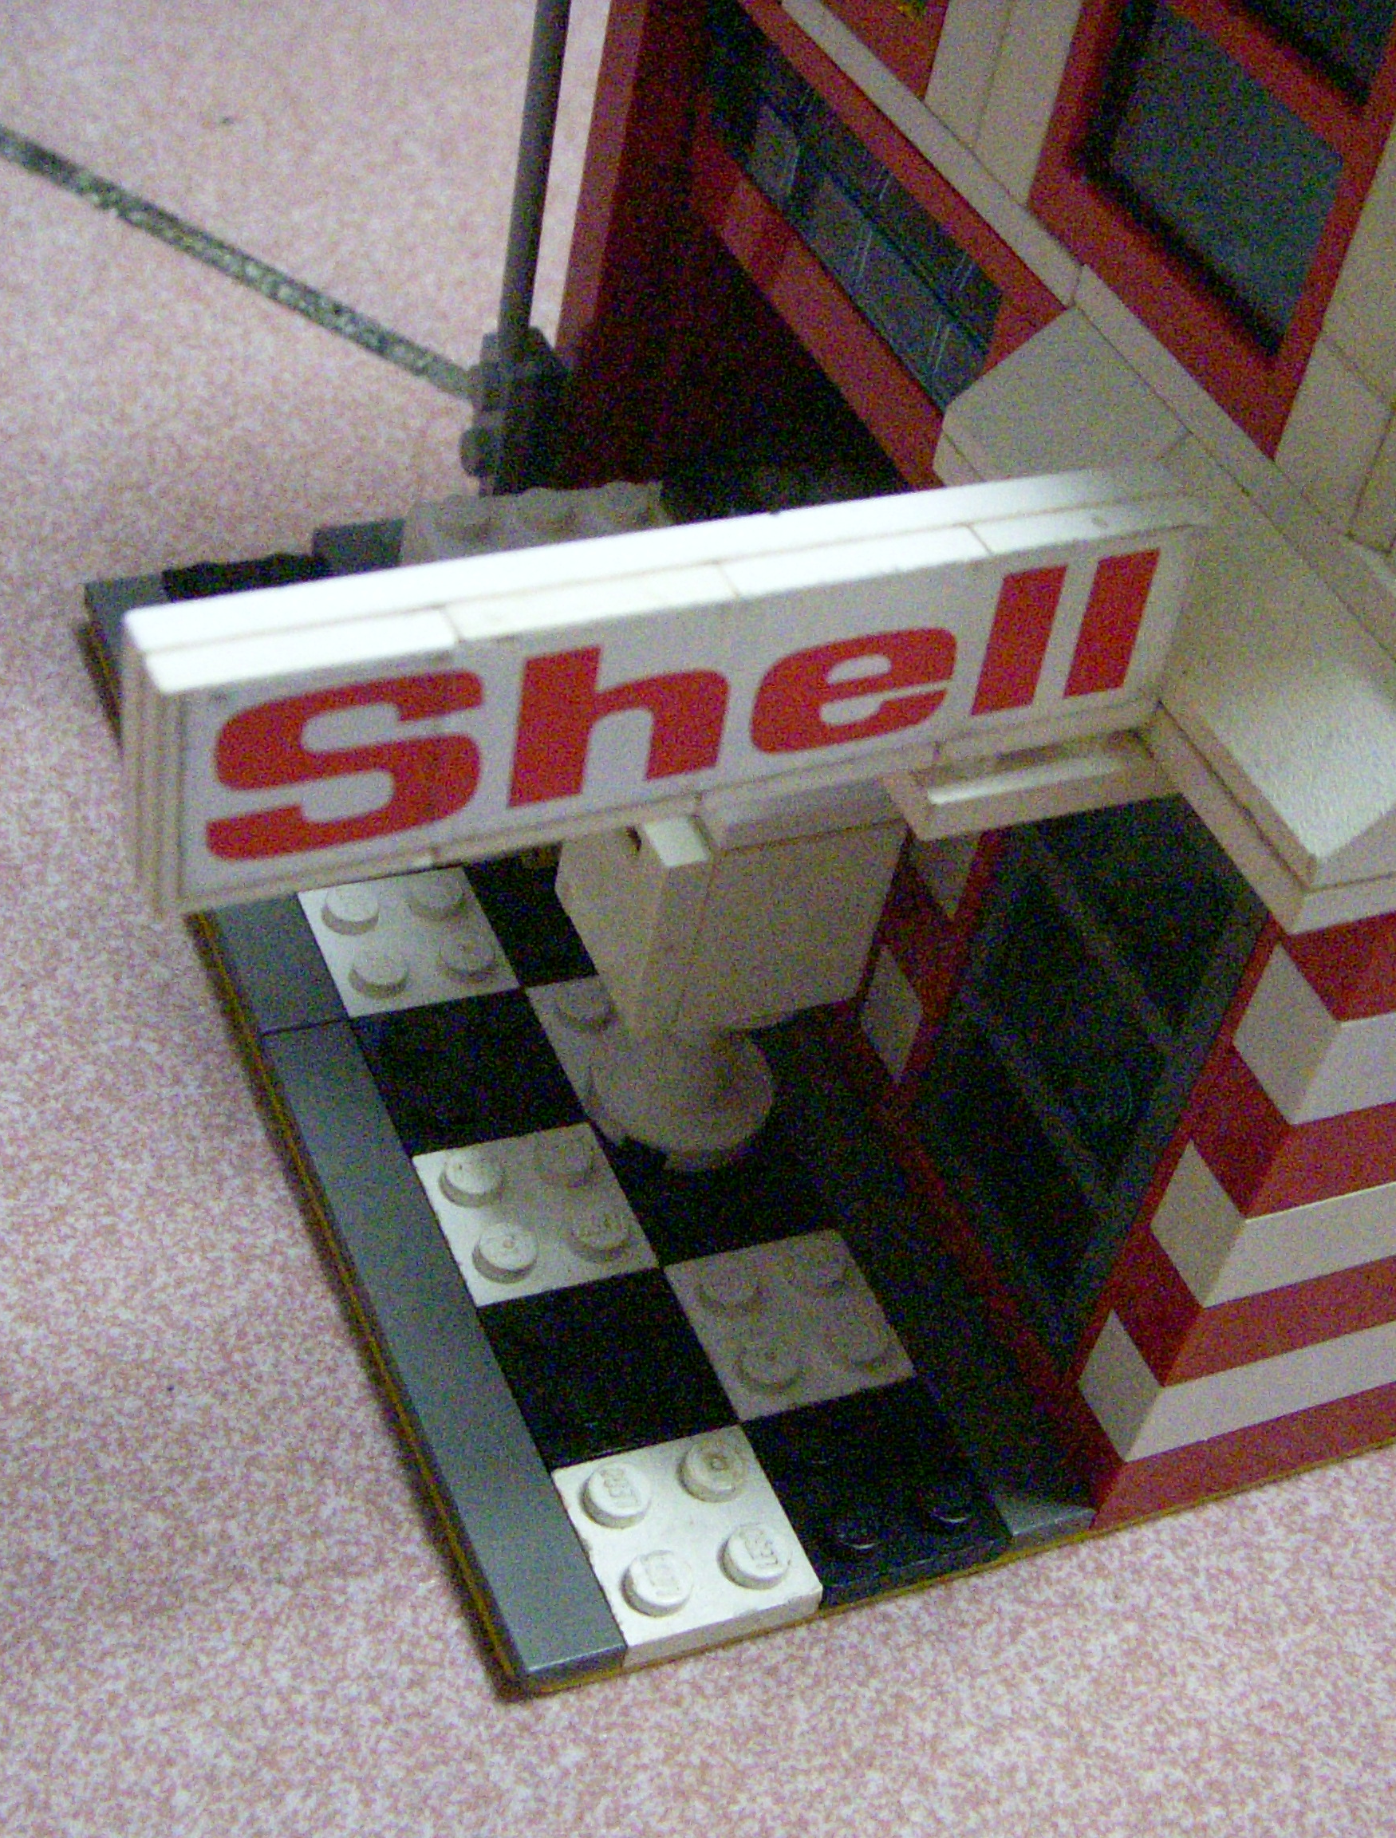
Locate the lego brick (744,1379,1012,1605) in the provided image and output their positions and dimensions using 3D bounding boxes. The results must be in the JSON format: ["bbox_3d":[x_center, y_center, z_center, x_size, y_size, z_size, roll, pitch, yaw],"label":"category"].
[{"bbox_3d":[0.014,0.043,0.205,0.016,0.005,0.016,-9,47,-24],"label":"lego brick"}]

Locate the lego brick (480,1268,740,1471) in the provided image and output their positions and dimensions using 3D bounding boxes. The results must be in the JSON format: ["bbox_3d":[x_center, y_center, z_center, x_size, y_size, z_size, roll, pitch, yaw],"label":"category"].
[{"bbox_3d":[-0.007,0.035,0.209,0.016,0.005,0.016,-9,47,-24],"label":"lego brick"}]

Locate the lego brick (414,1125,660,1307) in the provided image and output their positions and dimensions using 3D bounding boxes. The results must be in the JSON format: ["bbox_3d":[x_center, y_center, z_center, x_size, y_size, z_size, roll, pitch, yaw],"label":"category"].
[{"bbox_3d":[-0.013,0.024,0.219,0.016,0.005,0.016,-9,47,-24],"label":"lego brick"}]

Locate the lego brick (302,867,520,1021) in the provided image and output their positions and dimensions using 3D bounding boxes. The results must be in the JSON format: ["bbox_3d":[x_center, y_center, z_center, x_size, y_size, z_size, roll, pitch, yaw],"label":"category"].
[{"bbox_3d":[-0.026,0.003,0.239,0.016,0.005,0.016,-9,47,-24],"label":"lego brick"}]

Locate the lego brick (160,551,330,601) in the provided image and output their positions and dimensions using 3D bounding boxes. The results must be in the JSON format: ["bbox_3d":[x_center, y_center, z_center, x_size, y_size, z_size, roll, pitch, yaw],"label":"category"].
[{"bbox_3d":[-0.044,-0.030,0.269,0.016,0.005,0.016,-9,47,-24],"label":"lego brick"}]

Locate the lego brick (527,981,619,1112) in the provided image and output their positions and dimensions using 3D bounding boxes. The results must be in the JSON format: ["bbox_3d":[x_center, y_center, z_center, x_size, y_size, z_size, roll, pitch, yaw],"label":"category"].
[{"bbox_3d":[-0.005,0.011,0.235,0.016,0.005,0.016,-9,47,-24],"label":"lego brick"}]

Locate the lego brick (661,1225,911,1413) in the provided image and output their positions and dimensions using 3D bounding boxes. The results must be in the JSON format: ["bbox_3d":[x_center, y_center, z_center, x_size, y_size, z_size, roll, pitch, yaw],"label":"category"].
[{"bbox_3d":[0.007,0.033,0.215,0.016,0.005,0.016,-9,47,-24],"label":"lego brick"}]

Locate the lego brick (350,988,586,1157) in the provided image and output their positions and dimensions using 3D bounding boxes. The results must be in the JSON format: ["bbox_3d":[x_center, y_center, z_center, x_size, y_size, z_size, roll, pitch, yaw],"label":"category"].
[{"bbox_3d":[-0.020,0.013,0.229,0.016,0.005,0.016,-9,47,-24],"label":"lego brick"}]

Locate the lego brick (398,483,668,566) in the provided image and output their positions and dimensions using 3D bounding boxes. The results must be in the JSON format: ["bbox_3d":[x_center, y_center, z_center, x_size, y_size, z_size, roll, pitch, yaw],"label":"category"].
[{"bbox_3d":[-0.013,-0.032,0.249,0.024,0.011,0.014,-9,47,-24],"label":"lego brick"}]

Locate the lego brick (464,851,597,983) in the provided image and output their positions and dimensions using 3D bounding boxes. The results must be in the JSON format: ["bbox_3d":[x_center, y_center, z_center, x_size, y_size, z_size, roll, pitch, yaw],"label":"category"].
[{"bbox_3d":[-0.011,0.000,0.246,0.016,0.005,0.016,-9,47,-24],"label":"lego brick"}]

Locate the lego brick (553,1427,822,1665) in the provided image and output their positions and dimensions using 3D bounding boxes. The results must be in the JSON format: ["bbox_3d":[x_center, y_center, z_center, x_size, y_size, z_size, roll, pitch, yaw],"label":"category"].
[{"bbox_3d":[-0.001,0.046,0.199,0.016,0.005,0.016,-9,47,-24],"label":"lego brick"}]

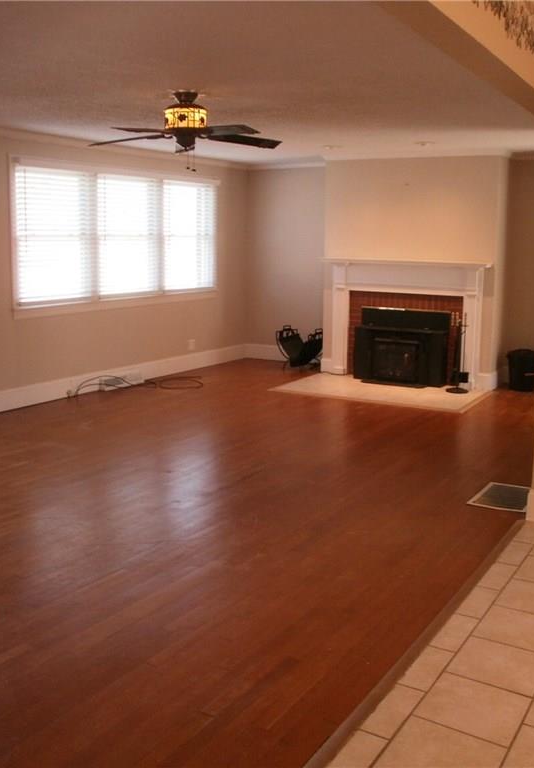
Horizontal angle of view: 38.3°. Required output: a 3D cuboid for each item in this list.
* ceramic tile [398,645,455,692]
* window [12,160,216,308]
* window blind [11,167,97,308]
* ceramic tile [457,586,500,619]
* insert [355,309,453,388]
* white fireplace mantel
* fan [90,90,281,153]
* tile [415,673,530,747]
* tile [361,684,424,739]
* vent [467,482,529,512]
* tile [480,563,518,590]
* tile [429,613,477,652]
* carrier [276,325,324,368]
[{"bbox_3d":[0.565,1.003,2.711,0.098,0.010,0.300,6,12,31],"label":"ceramic tile"},{"bbox_3d":[-1.437,-1.562,8.182,0.100,1.321,3.070,6,12,31],"label":"window"},{"bbox_3d":[-2.058,-1.444,7.542,0.060,1.268,1.000,6,12,31],"label":"window blind"},{"bbox_3d":[0.905,0.935,3.284,0.100,0.010,0.305,6,12,31],"label":"ceramic tile"},{"bbox_3d":[1.469,-0.413,8.572,1.048,0.800,0.406,6,12,31],"label":"insert"},{"bbox_3d":[1.481,-0.675,8.403,1.874,1.315,0.400,6,12,31],"label":"white fireplace mantel"},{"bbox_3d":[-0.531,-1.728,5.070,1.260,0.400,1.200,-1,10,-6],"label":"fan"},{"bbox_3d":[0.678,1.059,2.513,0.301,0.010,0.301,6,12,31],"label":"tile"},{"bbox_3d":[0.414,1.071,2.514,0.103,0.010,0.305,6,12,31],"label":"tile"},{"bbox_3d":[1.427,0.666,4.574,0.319,0.012,0.466,6,12,31],"label":"vent"},{"bbox_3d":[1.043,0.869,3.470,0.092,0.010,0.300,6,12,31],"label":"tile"},{"bbox_3d":[0.741,0.981,3.026,0.100,0.010,0.305,6,12,31],"label":"tile"},{"bbox_3d":[0.443,-0.450,9.472,0.550,0.500,0.420,6,12,31],"label":"carrier"}]

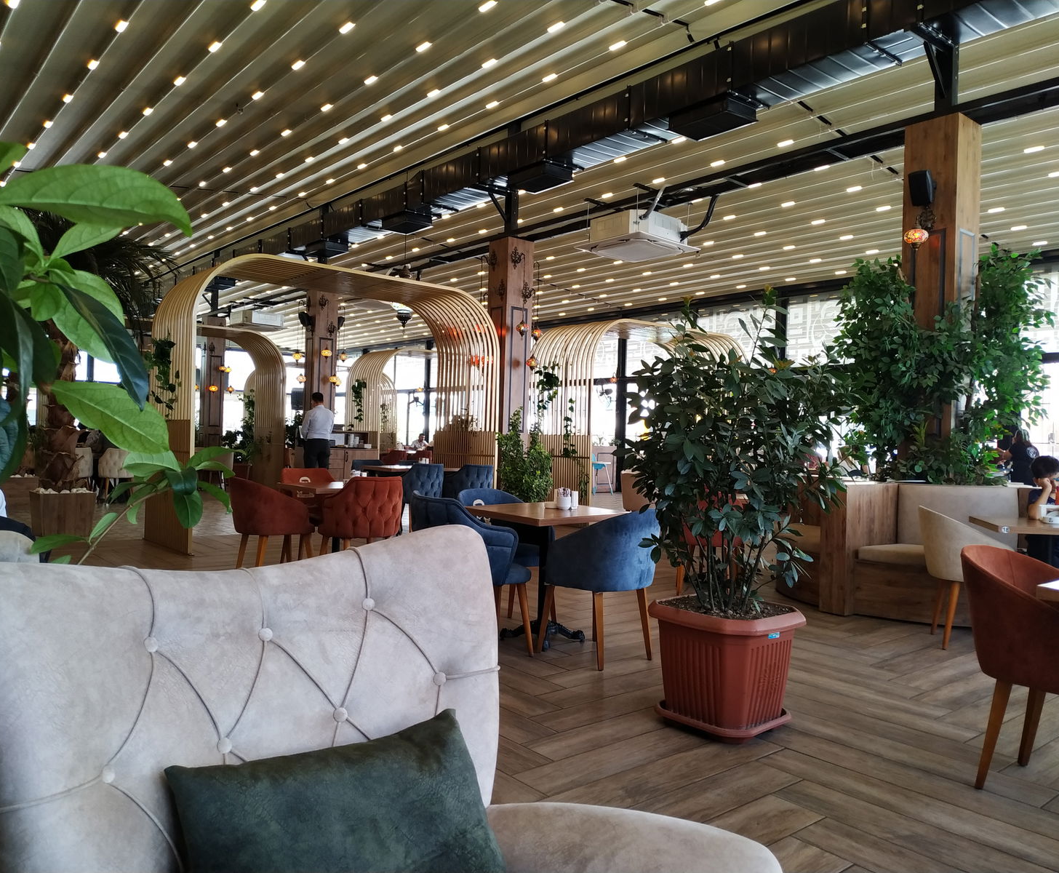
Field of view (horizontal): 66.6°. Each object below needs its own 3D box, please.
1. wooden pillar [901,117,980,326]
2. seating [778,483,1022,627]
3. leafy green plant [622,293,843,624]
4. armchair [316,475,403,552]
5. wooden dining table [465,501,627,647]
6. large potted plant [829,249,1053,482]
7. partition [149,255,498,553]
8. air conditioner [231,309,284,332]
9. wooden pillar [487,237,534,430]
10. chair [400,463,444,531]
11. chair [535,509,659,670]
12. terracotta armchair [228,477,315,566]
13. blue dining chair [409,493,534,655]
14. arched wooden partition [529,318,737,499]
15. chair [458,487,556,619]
[{"bbox_3d":[3.380,-0.652,6.720,0.440,3.870,0.440,2,-1,-40],"label":"wooden pillar"},{"bbox_3d":[2.850,0.798,5.950,1.800,0.920,1.150,1,0,5],"label":"seating"},{"bbox_3d":[0.867,0.076,3.420,0.930,1.380,0.860,1,0,0],"label":"leafy green plant"},{"bbox_3d":[-1.313,0.732,6.148,0.540,0.860,0.560,1,0,-40],"label":"armchair"},{"bbox_3d":[0.089,0.801,4.711,0.710,0.745,0.710,2,-1,-40],"label":"wooden dining table"},{"bbox_3d":[3.201,-0.534,6.280,1.700,1.880,1.250,1,0,0],"label":"large potted plant"},{"bbox_3d":[-2.219,-0.333,9.322,3.690,2.940,1.390,1,0,-40],"label":"partition"},{"bbox_3d":[-5.398,-2.280,15.848,0.920,0.310,0.920,1,0,-40],"label":"air conditioner"},{"bbox_3d":[-0.275,-0.680,10.549,0.390,3.720,0.390,1,0,-40],"label":"wooden pillar"},{"bbox_3d":[-1.392,0.748,9.747,0.580,0.840,0.580,2,-1,-40],"label":"chair"},{"bbox_3d":[0.371,0.793,4.418,0.550,0.820,0.550,1,0,-40],"label":"chair"},{"bbox_3d":[-1.932,0.720,6.027,0.580,0.810,0.570,2,-1,-40],"label":"terracotta armchair"},{"bbox_3d":[-0.293,0.758,4.403,0.560,0.860,0.540,1,0,-40],"label":"blue dining chair"},{"bbox_3d":[1.738,-0.162,12.438,3.540,2.880,1.420,2,-1,-40],"label":"arched wooden partition"},{"bbox_3d":[-0.158,0.759,5.051,0.570,0.820,0.580,2,-1,-44],"label":"chair"}]

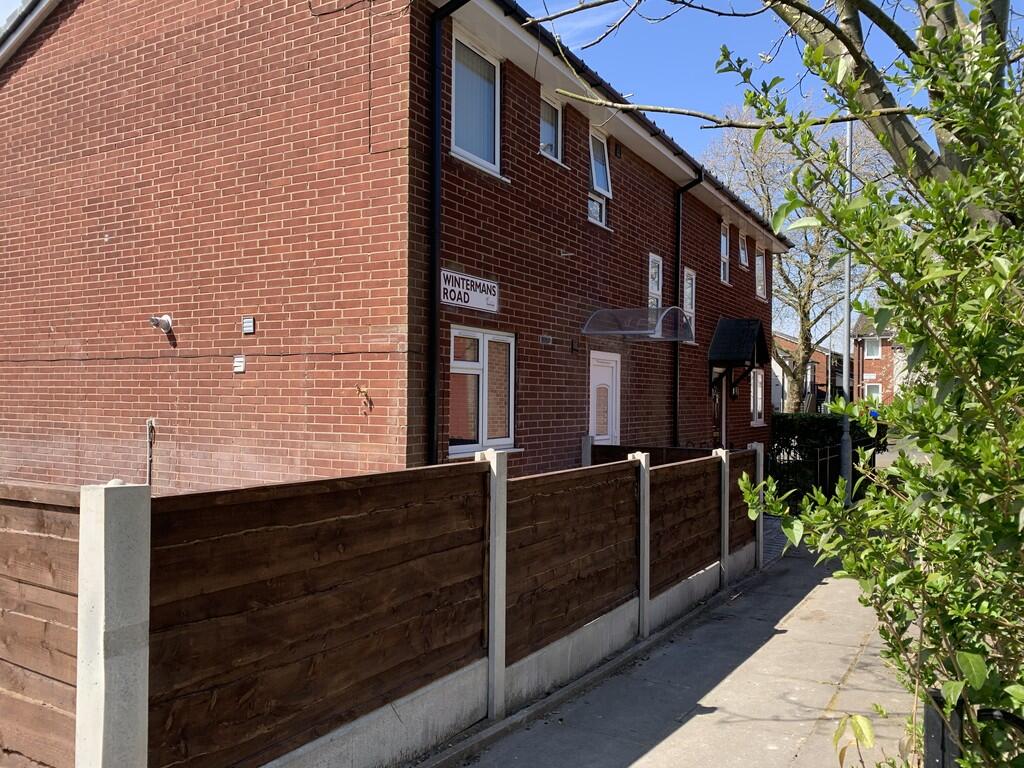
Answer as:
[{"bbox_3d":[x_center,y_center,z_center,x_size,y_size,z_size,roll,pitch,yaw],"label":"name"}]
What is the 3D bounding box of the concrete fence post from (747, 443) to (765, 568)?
[{"bbox_3d":[2.553,1.283,8.040,0.125,1.322,0.100,0,-1,32],"label":"concrete fence post"}]

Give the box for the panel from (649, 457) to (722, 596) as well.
[{"bbox_3d":[1.419,1.111,6.215,0.050,0.940,1.820,0,-1,31],"label":"panel"}]

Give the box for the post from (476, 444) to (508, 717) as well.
[{"bbox_3d":[-0.109,0.994,3.845,0.125,1.338,0.100,0,-1,32],"label":"post"}]

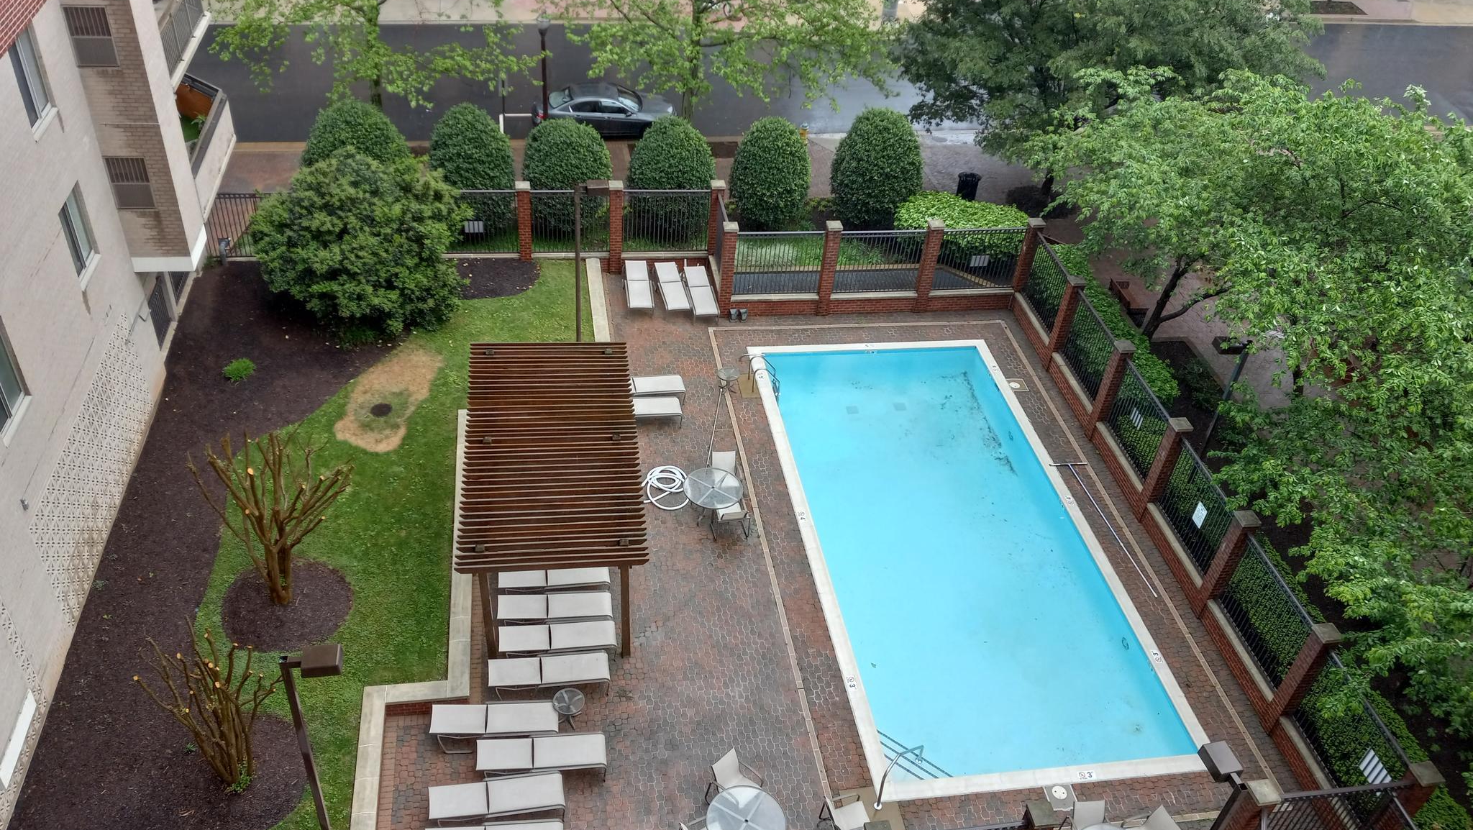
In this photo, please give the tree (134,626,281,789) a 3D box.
[{"bbox_3d":[-7.518,4.553,16.723,1.900,2.800,1.850,-2,39,-10],"label":"tree"}]

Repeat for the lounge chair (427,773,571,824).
[{"bbox_3d":[-3.697,6.036,17.808,2.050,0.400,0.630,-2,39,-10],"label":"lounge chair"}]

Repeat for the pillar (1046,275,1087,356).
[{"bbox_3d":[7.823,-2.144,27.408,0.349,2.525,0.349,-2,40,-10],"label":"pillar"}]

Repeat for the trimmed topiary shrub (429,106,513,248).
[{"bbox_3d":[-7.186,-6.744,31.344,2.380,3.400,2.380,-2,39,-10],"label":"trimmed topiary shrub"}]

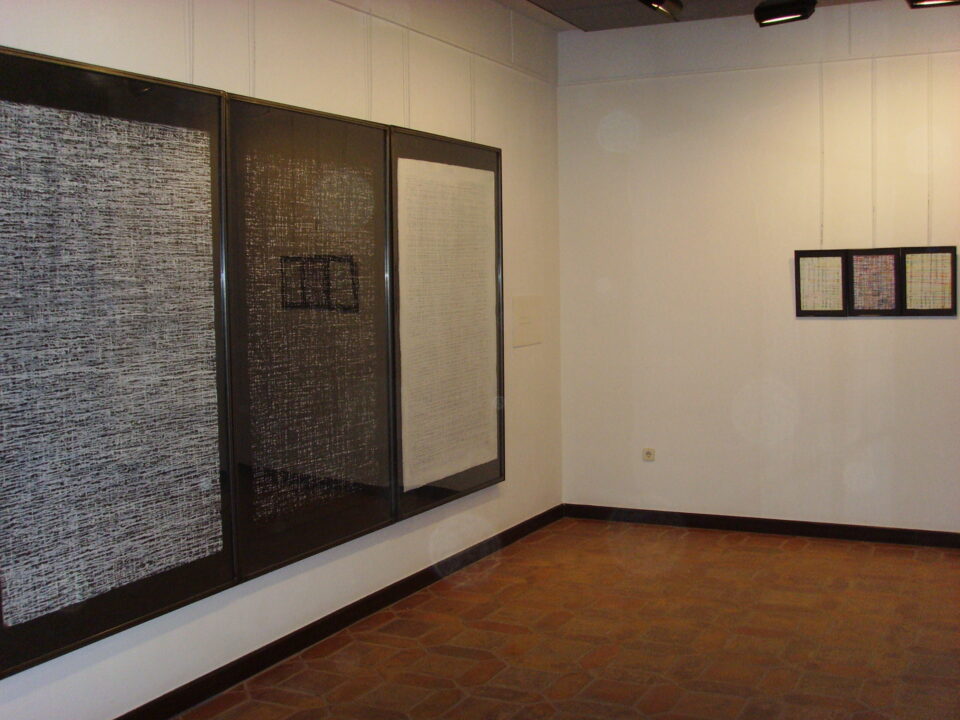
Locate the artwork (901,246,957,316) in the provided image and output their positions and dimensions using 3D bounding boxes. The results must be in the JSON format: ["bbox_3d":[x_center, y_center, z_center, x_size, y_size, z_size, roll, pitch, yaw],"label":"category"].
[{"bbox_3d":[2.458,-0.429,5.915,0.287,0.383,0.025,1,5,27],"label":"artwork"}]

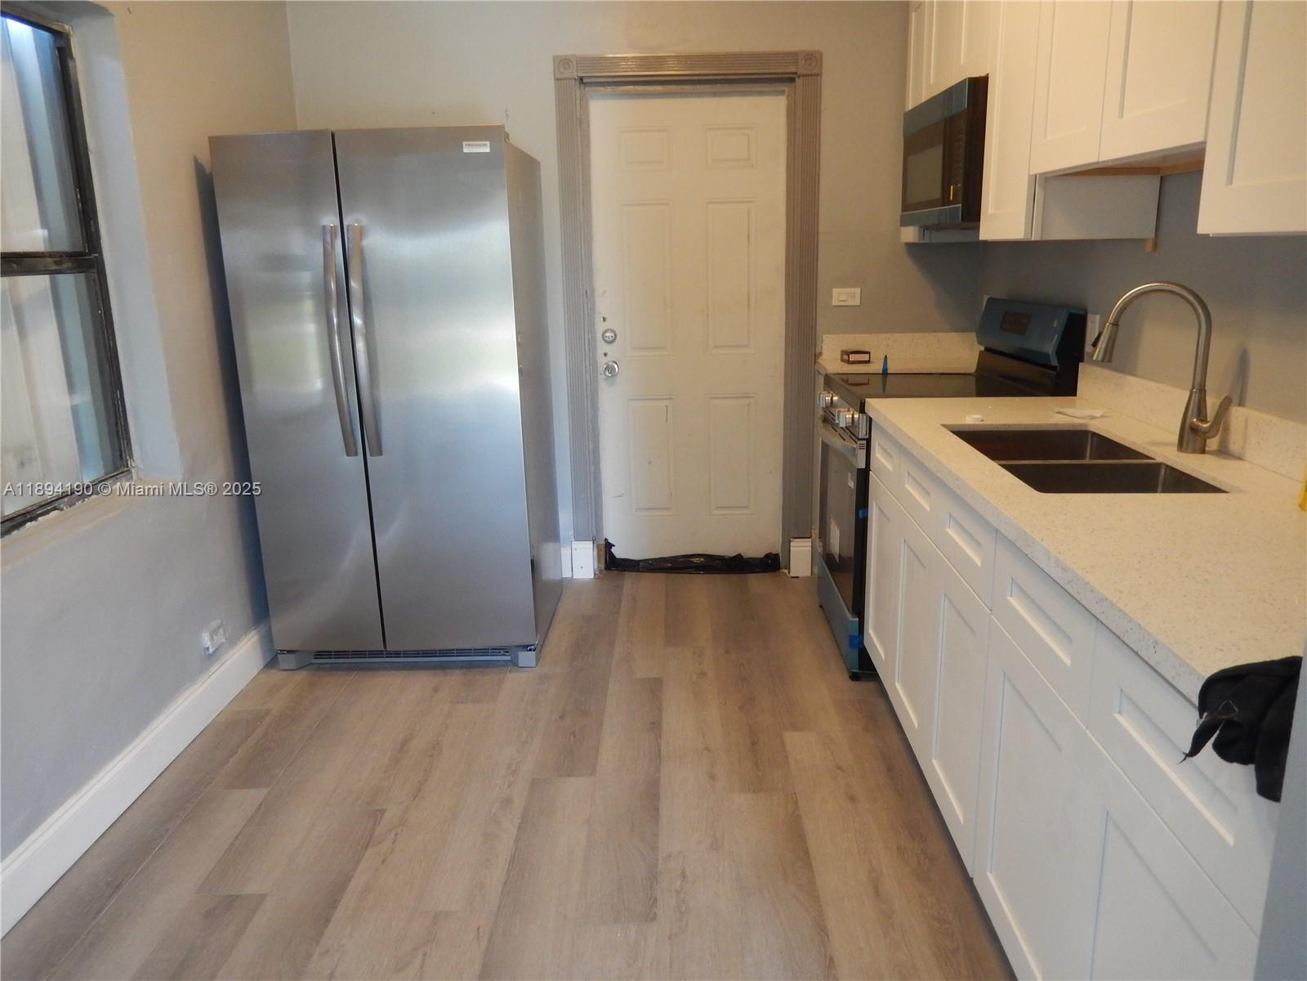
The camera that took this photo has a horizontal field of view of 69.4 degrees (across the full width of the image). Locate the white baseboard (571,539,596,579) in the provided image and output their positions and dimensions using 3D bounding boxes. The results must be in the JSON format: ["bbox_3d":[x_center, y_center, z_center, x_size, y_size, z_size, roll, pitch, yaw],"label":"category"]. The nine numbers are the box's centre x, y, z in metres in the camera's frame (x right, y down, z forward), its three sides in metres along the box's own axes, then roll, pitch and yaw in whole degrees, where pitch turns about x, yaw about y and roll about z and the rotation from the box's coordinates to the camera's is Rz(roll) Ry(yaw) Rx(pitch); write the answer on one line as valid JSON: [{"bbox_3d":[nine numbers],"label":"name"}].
[{"bbox_3d":[-0.303,0.299,4.069,0.094,0.168,0.030,-1,15,2],"label":"white baseboard"}]

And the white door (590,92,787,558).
[{"bbox_3d":[0.153,-0.608,3.912,0.790,1.934,0.055,-1,15,2],"label":"white door"}]

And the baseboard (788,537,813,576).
[{"bbox_3d":[0.634,0.286,4.043,0.098,0.168,0.030,-1,15,2],"label":"baseboard"}]

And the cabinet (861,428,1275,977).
[{"bbox_3d":[0.957,0.444,1.998,0.609,0.881,2.055,-1,15,2],"label":"cabinet"}]

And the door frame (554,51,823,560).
[{"bbox_3d":[0.151,-0.667,3.849,1.022,2.040,0.126,-1,15,2],"label":"door frame"}]

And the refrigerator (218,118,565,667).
[{"bbox_3d":[-0.845,-0.315,3.349,0.878,1.742,0.836,-1,15,2],"label":"refrigerator"}]

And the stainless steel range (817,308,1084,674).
[{"bbox_3d":[0.952,-0.052,3.303,0.690,1.183,0.760,-1,15,2],"label":"stainless steel range"}]

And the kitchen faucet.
[{"bbox_3d":[1.109,-0.264,2.054,0.265,0.371,0.101,-1,15,2],"label":"kitchen faucet"}]

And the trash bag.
[{"bbox_3d":[0.172,0.289,4.133,0.786,0.136,0.101,-1,15,2],"label":"trash bag"}]

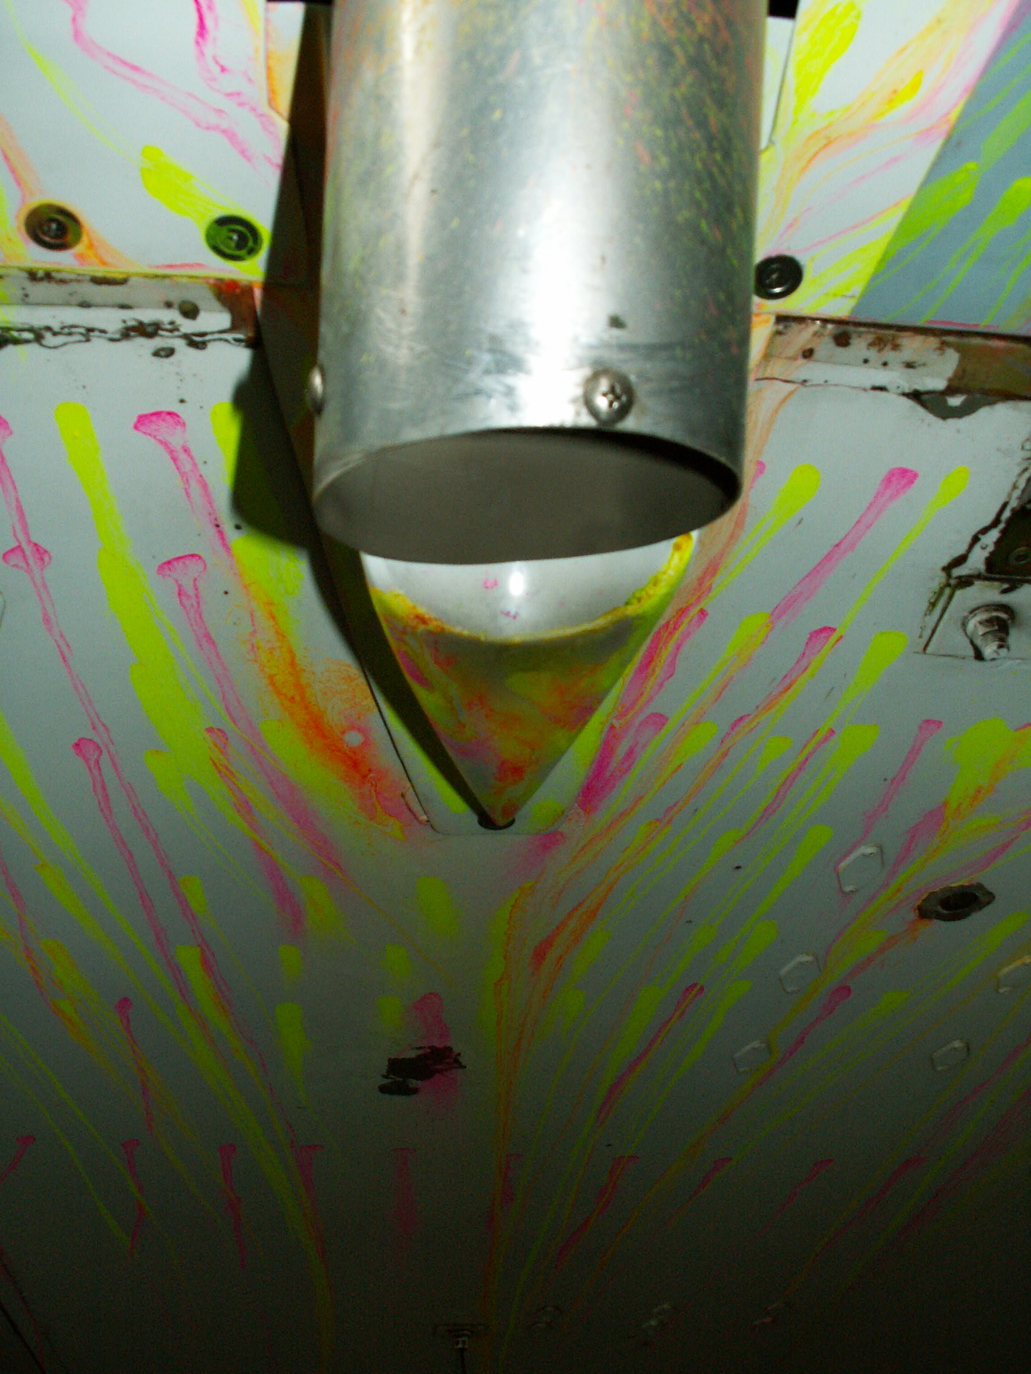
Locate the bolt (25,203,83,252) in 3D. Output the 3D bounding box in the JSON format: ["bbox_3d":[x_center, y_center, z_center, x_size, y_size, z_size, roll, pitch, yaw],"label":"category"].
[{"bbox_3d":[-0.101,-0.100,0.303,0.012,0.004,0.012,-1,-38,-1],"label":"bolt"}]

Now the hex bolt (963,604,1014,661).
[{"bbox_3d":[0.142,-0.015,0.412,0.015,0.012,0.015,-1,-38,-1],"label":"hex bolt"}]

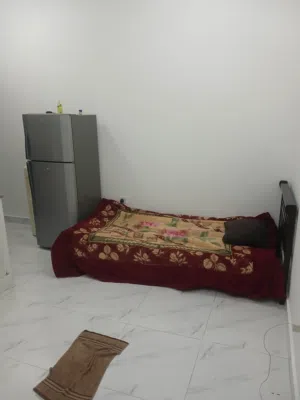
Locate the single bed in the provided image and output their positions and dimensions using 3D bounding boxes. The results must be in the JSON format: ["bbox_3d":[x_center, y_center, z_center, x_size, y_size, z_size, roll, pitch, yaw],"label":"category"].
[{"bbox_3d":[0.278,0.274,3.329,2.193,0.868,1.147,4,16,19],"label":"single bed"}]

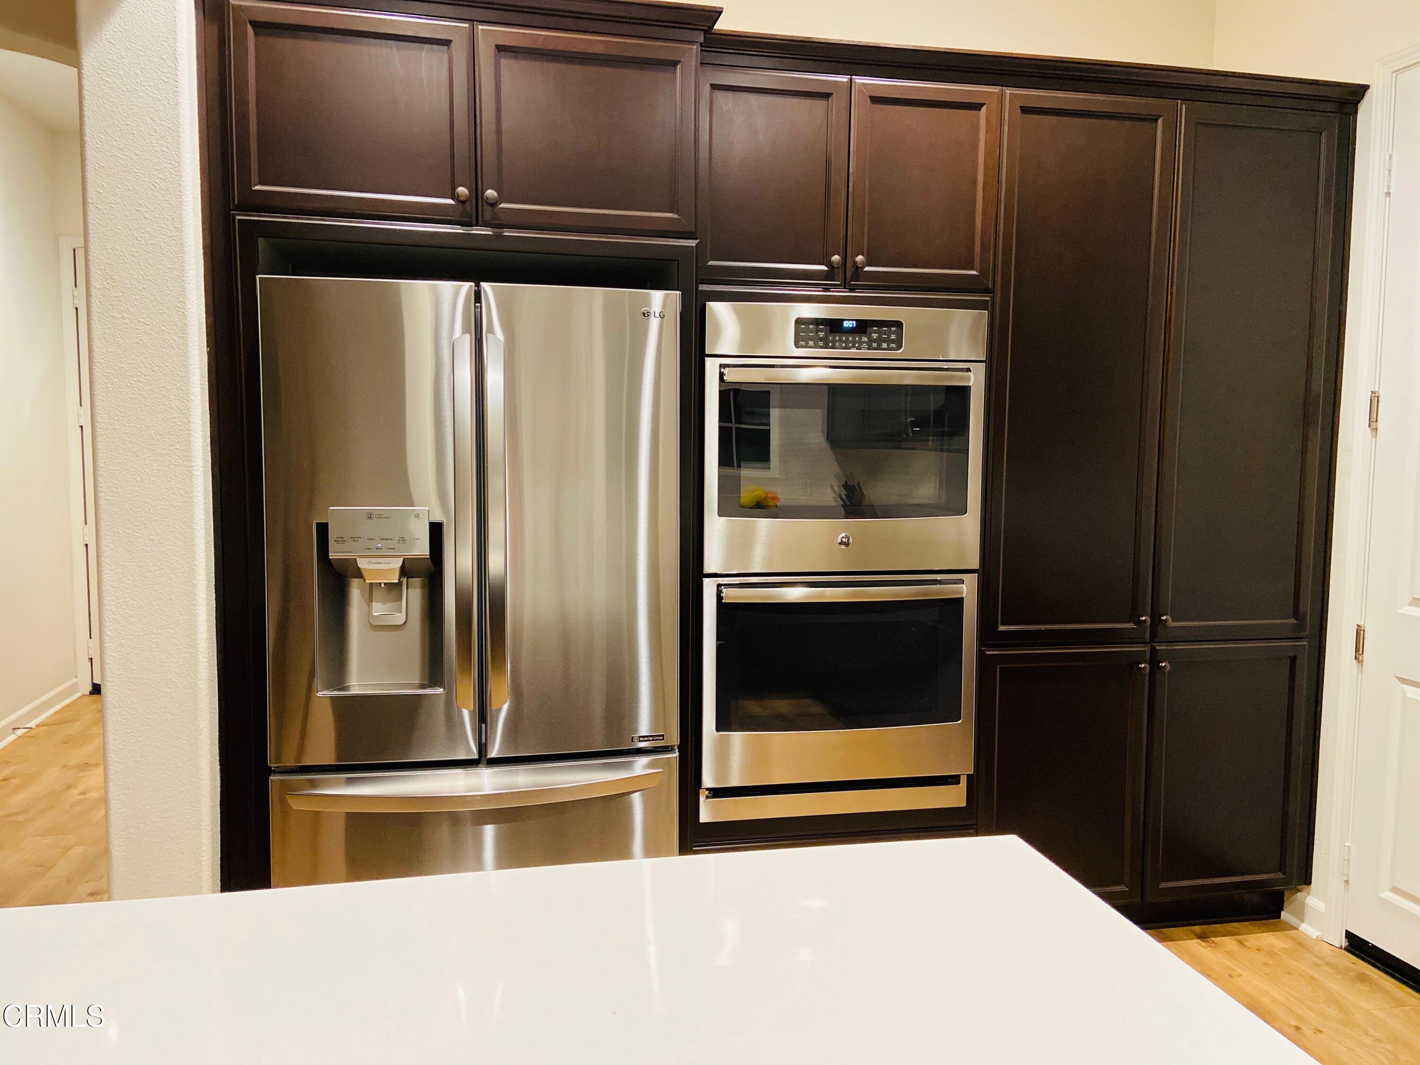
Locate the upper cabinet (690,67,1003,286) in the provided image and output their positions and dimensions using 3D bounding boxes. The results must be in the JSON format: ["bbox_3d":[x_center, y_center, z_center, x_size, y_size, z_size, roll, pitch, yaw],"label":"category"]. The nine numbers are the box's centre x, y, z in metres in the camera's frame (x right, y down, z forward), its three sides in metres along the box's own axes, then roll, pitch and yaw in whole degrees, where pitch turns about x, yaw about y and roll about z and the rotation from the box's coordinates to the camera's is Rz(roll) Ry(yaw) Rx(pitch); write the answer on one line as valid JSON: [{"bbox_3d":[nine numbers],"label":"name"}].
[{"bbox_3d":[0.308,-0.929,3.046,0.817,0.534,0.580,0,5,-10],"label":"upper cabinet"}]

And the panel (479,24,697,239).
[{"bbox_3d":[-0.283,-0.942,2.522,0.514,0.447,0.025,0,5,-10],"label":"panel"}]

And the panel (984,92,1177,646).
[{"bbox_3d":[1.011,-0.431,2.933,0.506,1.489,0.025,0,5,-10],"label":"panel"}]

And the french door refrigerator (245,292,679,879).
[{"bbox_3d":[-0.585,0.303,2.778,0.906,1.770,0.895,0,5,-10],"label":"french door refrigerator"}]

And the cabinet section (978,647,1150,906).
[{"bbox_3d":[0.995,0.694,3.026,0.506,0.752,0.025,0,5,-10],"label":"cabinet section"}]

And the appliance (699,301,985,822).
[{"bbox_3d":[0.308,0.070,3.070,0.756,1.358,0.650,0,5,-10],"label":"appliance"}]

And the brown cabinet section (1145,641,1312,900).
[{"bbox_3d":[1.498,0.693,3.117,0.491,0.752,0.025,0,5,-10],"label":"brown cabinet section"}]

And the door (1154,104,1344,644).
[{"bbox_3d":[1.493,-0.430,3.006,0.491,1.468,0.060,0,5,-11],"label":"door"}]

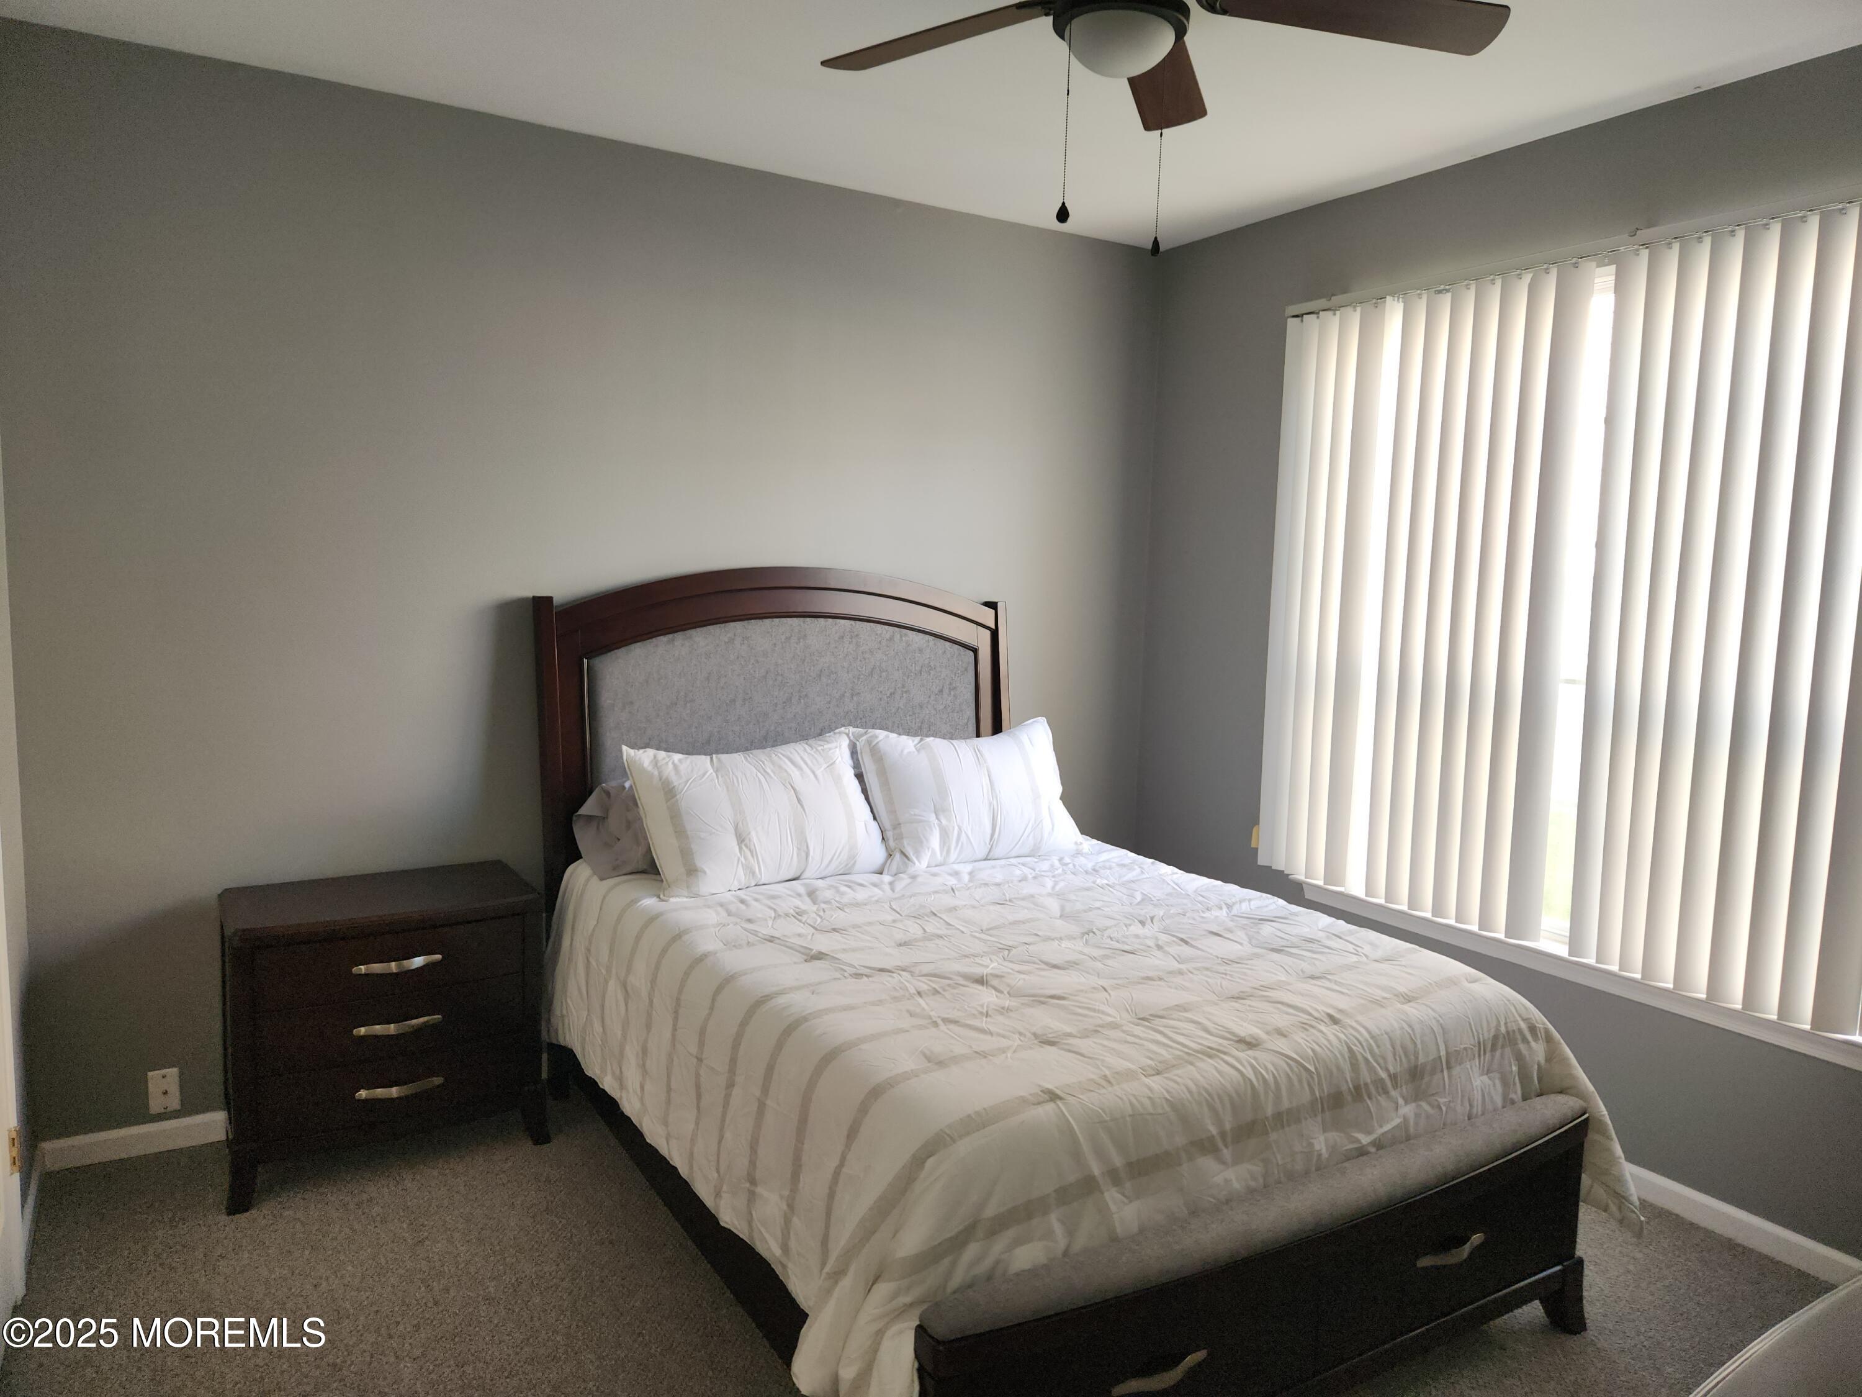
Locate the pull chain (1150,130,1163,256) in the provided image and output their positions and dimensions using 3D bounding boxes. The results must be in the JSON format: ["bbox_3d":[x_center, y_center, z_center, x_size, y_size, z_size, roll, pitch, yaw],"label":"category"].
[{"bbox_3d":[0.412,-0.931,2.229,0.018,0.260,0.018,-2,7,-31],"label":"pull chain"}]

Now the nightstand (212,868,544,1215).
[{"bbox_3d":[-1.440,0.850,3.265,0.748,0.682,0.426,-2,7,-31],"label":"nightstand"}]

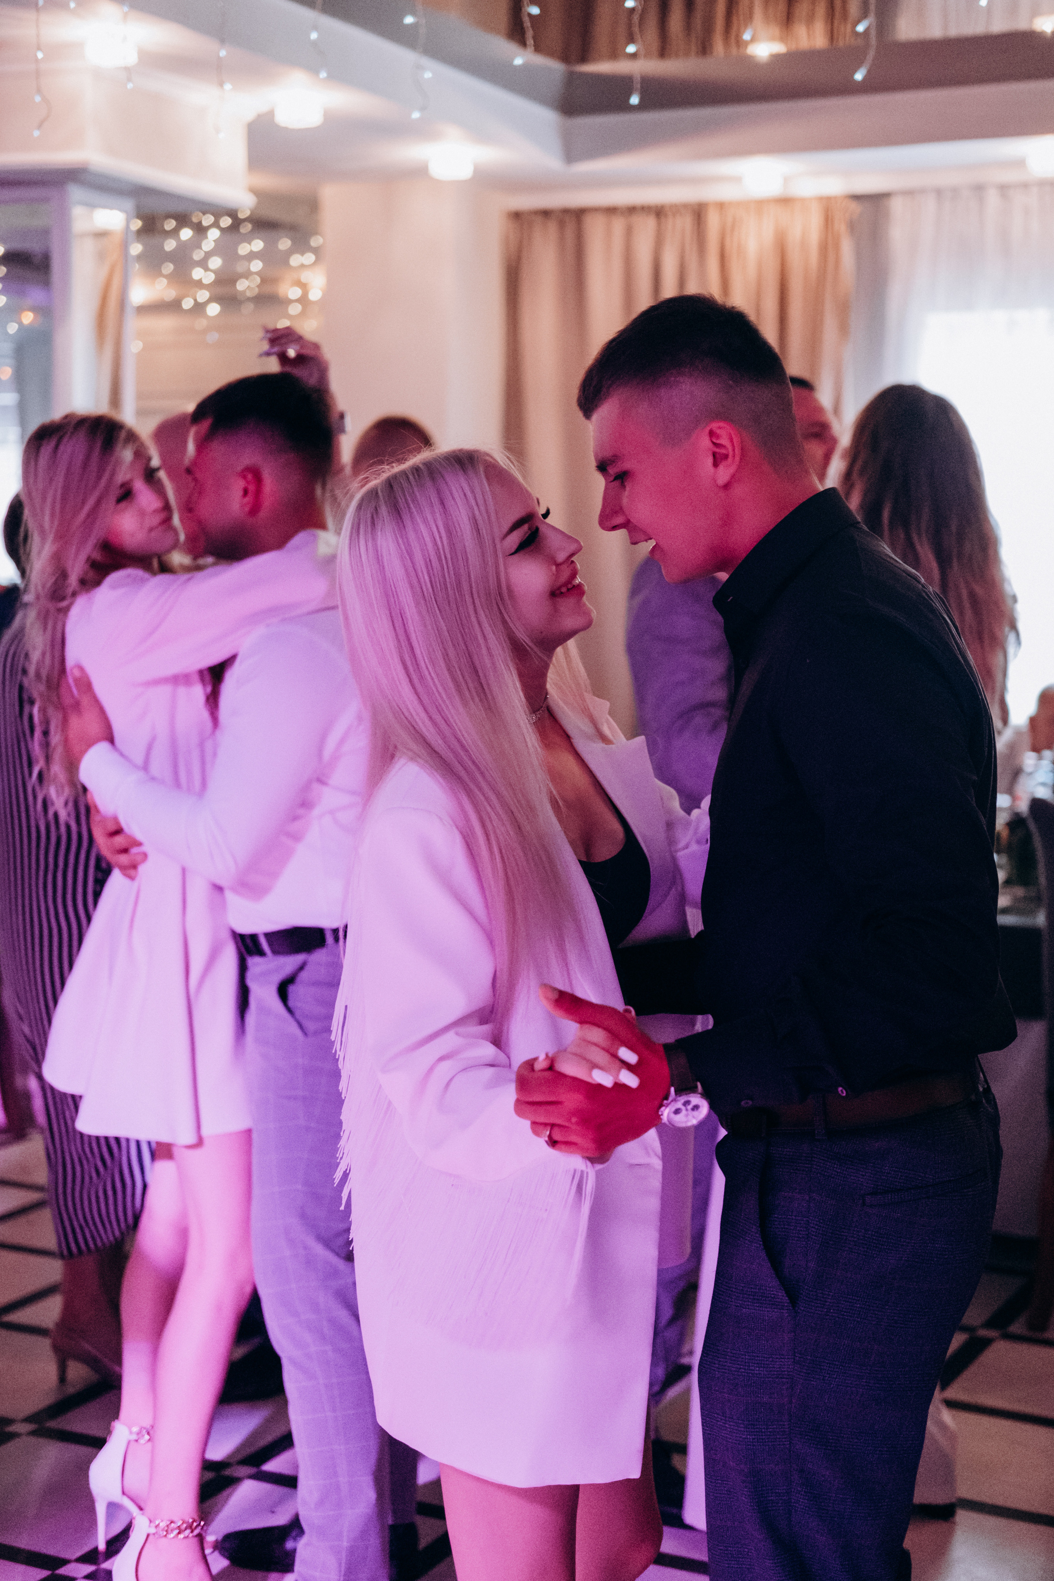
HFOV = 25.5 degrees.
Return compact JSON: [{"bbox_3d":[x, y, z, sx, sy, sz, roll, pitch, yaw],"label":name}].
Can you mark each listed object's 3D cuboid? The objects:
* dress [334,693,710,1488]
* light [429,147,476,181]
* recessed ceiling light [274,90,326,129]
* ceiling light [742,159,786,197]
[{"bbox_3d":[-0.002,0.284,2.280,0.380,0.770,0.450,4,7,32],"label":"dress"},{"bbox_3d":[-0.199,-1.648,6.130,0.112,0.070,0.112,1,6,0],"label":"light"},{"bbox_3d":[-0.537,-1.607,5.500,0.112,0.070,0.112,1,6,0],"label":"recessed ceiling light"},{"bbox_3d":[0.657,-1.688,6.460,0.112,0.070,0.112,1,6,0],"label":"ceiling light"}]

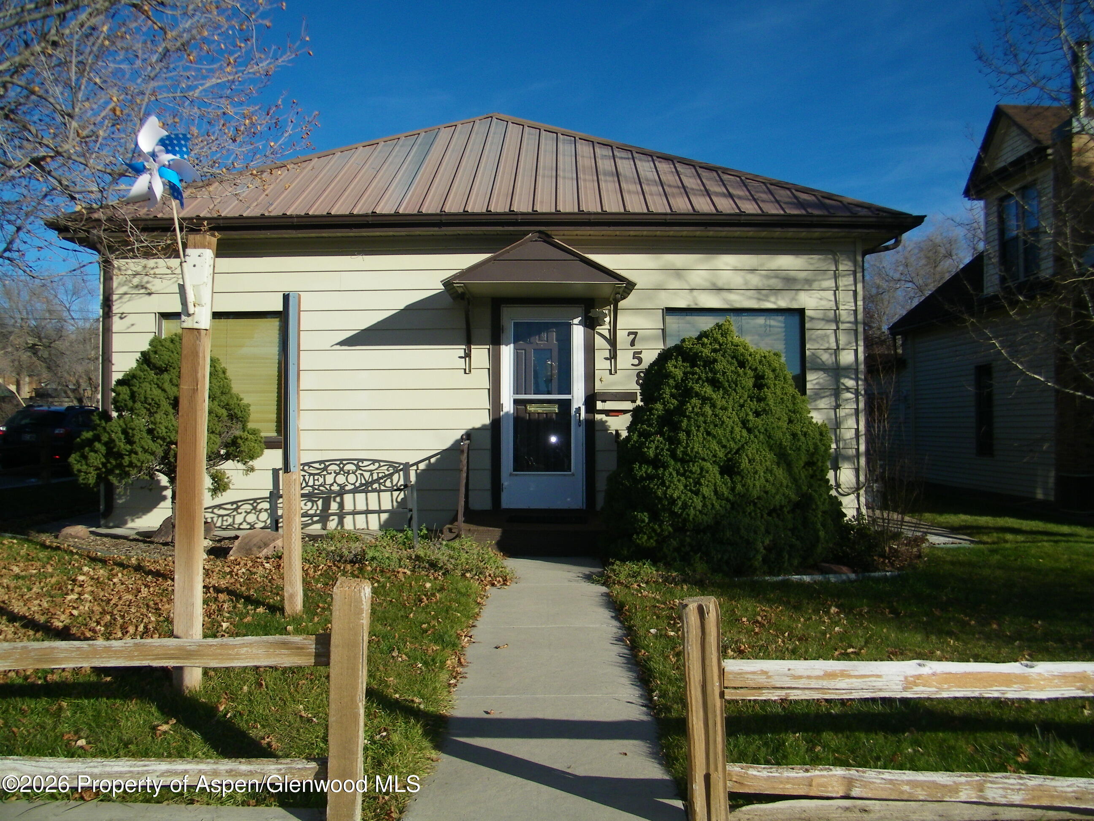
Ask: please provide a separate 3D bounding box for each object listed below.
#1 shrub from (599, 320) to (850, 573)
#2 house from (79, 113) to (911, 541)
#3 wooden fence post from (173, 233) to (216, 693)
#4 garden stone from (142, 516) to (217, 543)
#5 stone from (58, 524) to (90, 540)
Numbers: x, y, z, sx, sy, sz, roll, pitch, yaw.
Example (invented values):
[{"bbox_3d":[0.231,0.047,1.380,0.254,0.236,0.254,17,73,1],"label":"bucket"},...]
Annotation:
[{"bbox_3d":[1.591,0.228,7.947,2.120,2.100,1.950,0,-2,0],"label":"shrub"},{"bbox_3d":[-0.606,-1.468,13.454,8.500,5.600,9.800,0,-2,0],"label":"house"},{"bbox_3d":[-1.609,0.226,4.045,0.095,2.060,0.095,1,-2,0],"label":"wooden fence post"},{"bbox_3d":[-3.396,1.089,8.120,0.600,0.230,0.420,0,-2,0],"label":"garden stone"},{"bbox_3d":[-4.405,1.141,8.218,0.280,0.140,0.230,0,-2,0],"label":"stone"}]

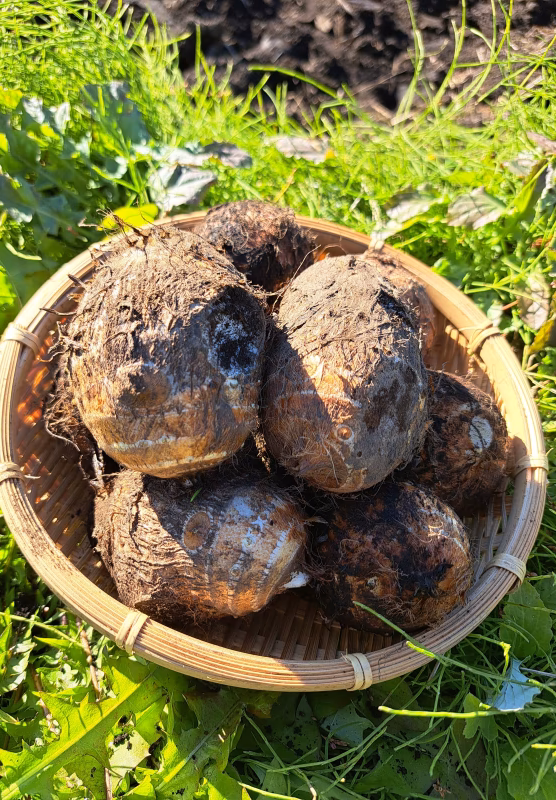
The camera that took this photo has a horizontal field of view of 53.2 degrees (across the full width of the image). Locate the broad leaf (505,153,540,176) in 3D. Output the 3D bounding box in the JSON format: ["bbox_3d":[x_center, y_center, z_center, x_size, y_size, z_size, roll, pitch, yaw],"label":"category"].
[{"bbox_3d":[0.222,-0.214,0.504,0.034,0.014,0.029,8,55,0],"label":"broad leaf"}]

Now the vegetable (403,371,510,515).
[{"bbox_3d":[0.101,0.024,0.324,0.070,0.078,0.078,8,55,0],"label":"vegetable"}]

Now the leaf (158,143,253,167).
[{"bbox_3d":[-0.062,-0.208,0.472,0.080,0.012,0.030,8,53,0],"label":"leaf"}]

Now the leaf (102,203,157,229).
[{"bbox_3d":[-0.102,-0.126,0.383,0.041,0.015,0.034,8,55,0],"label":"leaf"}]

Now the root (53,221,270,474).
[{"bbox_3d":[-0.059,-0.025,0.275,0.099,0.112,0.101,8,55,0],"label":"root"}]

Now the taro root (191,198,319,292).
[{"bbox_3d":[-0.015,-0.094,0.357,0.077,0.066,0.070,8,53,0],"label":"taro root"}]

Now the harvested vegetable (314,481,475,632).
[{"bbox_3d":[0.056,0.076,0.273,0.076,0.069,0.074,8,53,0],"label":"harvested vegetable"}]

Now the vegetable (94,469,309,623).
[{"bbox_3d":[-0.036,0.068,0.265,0.098,0.073,0.078,8,53,0],"label":"vegetable"}]

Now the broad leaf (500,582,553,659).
[{"bbox_3d":[0.128,0.114,0.286,0.027,0.014,0.041,8,55,0],"label":"broad leaf"}]

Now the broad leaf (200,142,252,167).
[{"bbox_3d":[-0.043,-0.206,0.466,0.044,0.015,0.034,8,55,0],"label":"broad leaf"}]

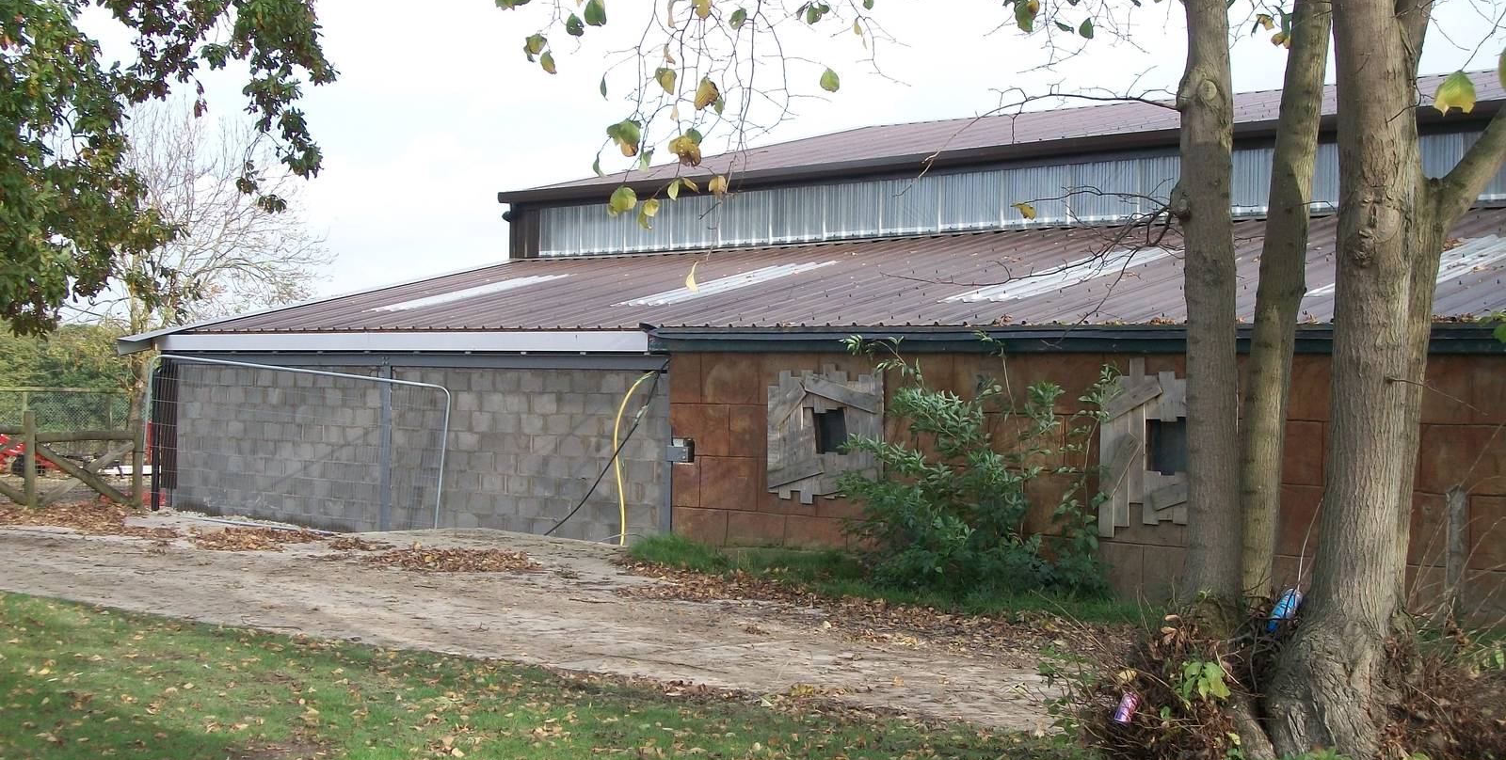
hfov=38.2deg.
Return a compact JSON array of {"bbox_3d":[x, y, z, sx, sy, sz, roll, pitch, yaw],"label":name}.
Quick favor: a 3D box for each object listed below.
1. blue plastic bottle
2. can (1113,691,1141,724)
[{"bbox_3d":[2.080,0.896,8.500,0.067,0.205,0.067,35,-23,15],"label":"blue plastic bottle"},{"bbox_3d":[1.428,1.252,8.300,0.066,0.115,0.064,21,-17,7],"label":"can"}]

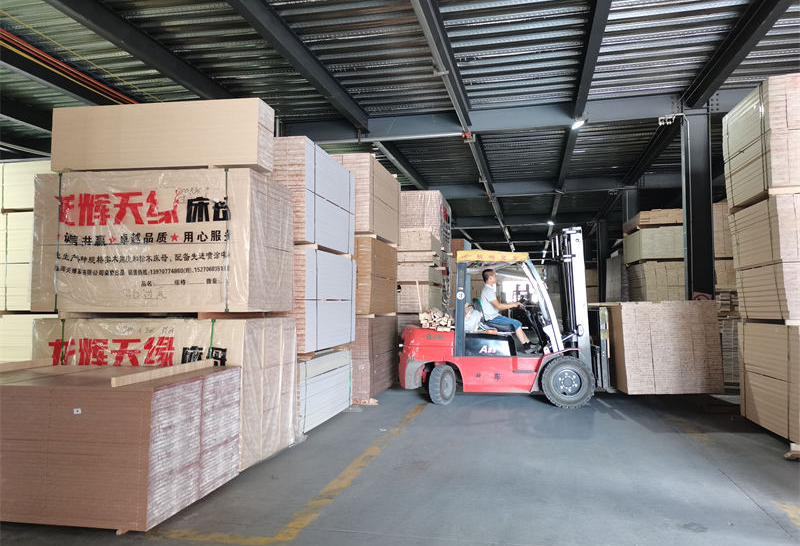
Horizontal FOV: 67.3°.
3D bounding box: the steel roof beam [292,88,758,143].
[{"bbox_3d":[1.680,-2.628,10.328,7.850,0.400,0.200,-1,-3,12],"label":"steel roof beam"}]

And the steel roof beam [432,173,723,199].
[{"bbox_3d":[4.438,-2.336,16.187,8.200,0.400,0.200,-1,-3,12],"label":"steel roof beam"}]

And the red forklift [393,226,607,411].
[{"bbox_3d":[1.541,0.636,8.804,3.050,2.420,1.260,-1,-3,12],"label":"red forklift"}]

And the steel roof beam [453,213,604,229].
[{"bbox_3d":[4.263,-1.986,22.555,6.100,0.400,0.200,-1,-3,12],"label":"steel roof beam"}]

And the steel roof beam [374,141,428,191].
[{"bbox_3d":[0.171,-2.486,13.898,0.160,0.300,5.900,-1,-3,12],"label":"steel roof beam"}]

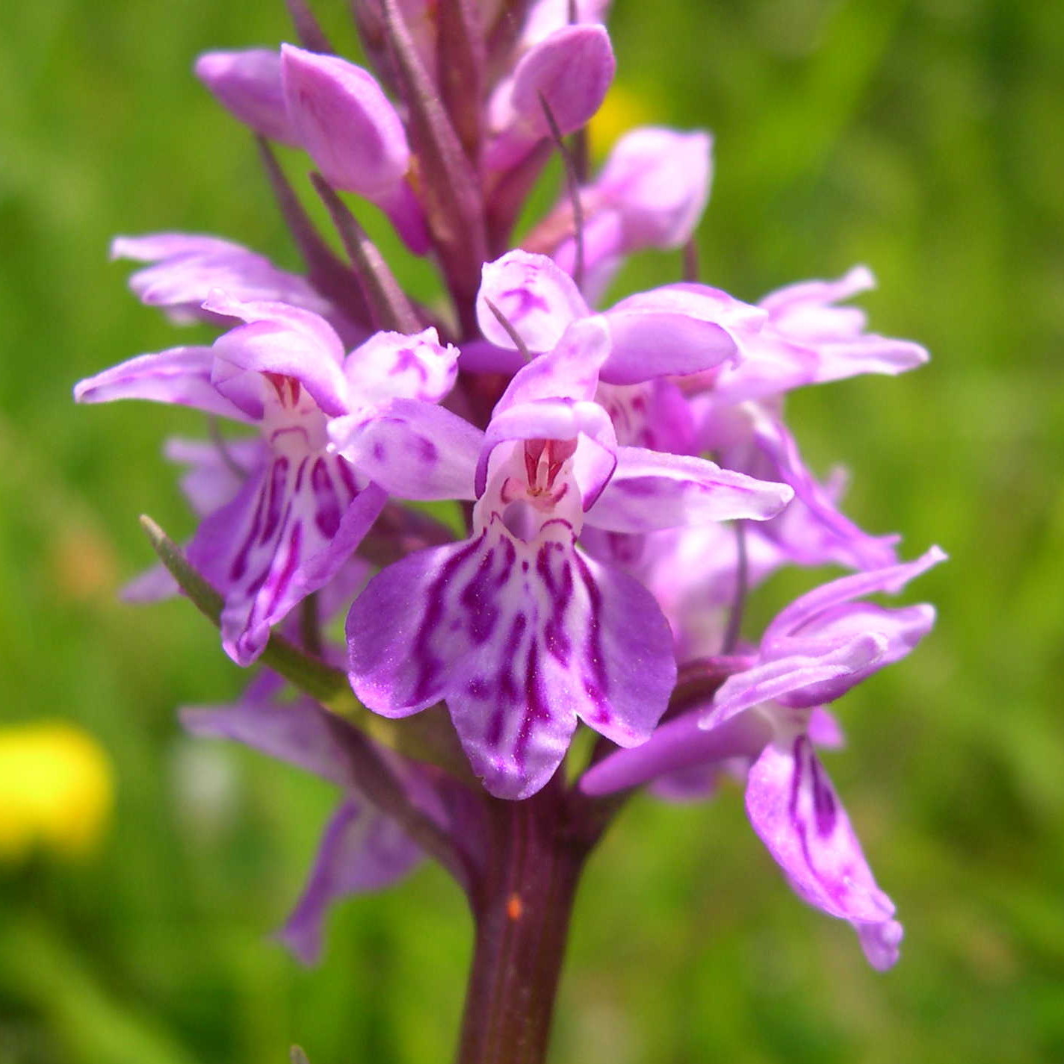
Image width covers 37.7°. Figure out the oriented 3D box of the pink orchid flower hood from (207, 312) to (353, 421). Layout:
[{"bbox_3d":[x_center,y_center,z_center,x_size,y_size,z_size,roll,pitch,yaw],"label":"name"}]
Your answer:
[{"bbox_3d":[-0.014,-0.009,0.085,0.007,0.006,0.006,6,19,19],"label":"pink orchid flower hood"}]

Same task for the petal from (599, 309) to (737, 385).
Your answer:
[{"bbox_3d":[0.006,-0.008,0.070,0.006,0.003,0.003,0,3,-6],"label":"petal"}]

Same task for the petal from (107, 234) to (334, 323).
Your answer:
[{"bbox_3d":[-0.014,-0.011,0.069,0.009,0.003,0.004,17,6,-6],"label":"petal"}]

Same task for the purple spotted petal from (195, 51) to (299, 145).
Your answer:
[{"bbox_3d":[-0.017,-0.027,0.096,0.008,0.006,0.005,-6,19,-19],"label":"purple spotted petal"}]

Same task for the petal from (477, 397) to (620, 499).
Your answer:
[{"bbox_3d":[0.001,-0.003,0.059,0.005,0.004,0.003,2,9,0],"label":"petal"}]

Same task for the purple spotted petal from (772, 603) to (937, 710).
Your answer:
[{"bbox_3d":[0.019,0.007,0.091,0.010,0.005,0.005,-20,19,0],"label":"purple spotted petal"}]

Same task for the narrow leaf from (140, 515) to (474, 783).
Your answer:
[{"bbox_3d":[-0.010,0.005,0.065,0.018,0.003,0.003,38,6,-6],"label":"narrow leaf"}]

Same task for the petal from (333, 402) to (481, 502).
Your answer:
[{"bbox_3d":[-0.005,-0.003,0.059,0.005,0.003,0.002,13,6,0],"label":"petal"}]

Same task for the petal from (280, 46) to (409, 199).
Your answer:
[{"bbox_3d":[-0.008,-0.017,0.063,0.003,0.007,0.003,-38,3,12],"label":"petal"}]

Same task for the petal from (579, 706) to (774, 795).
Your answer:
[{"bbox_3d":[0.007,0.010,0.072,0.009,0.002,0.003,-21,0,0],"label":"petal"}]

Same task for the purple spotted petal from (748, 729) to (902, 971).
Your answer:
[{"bbox_3d":[0.013,0.015,0.071,0.006,0.011,0.004,-22,-4,-42],"label":"purple spotted petal"}]

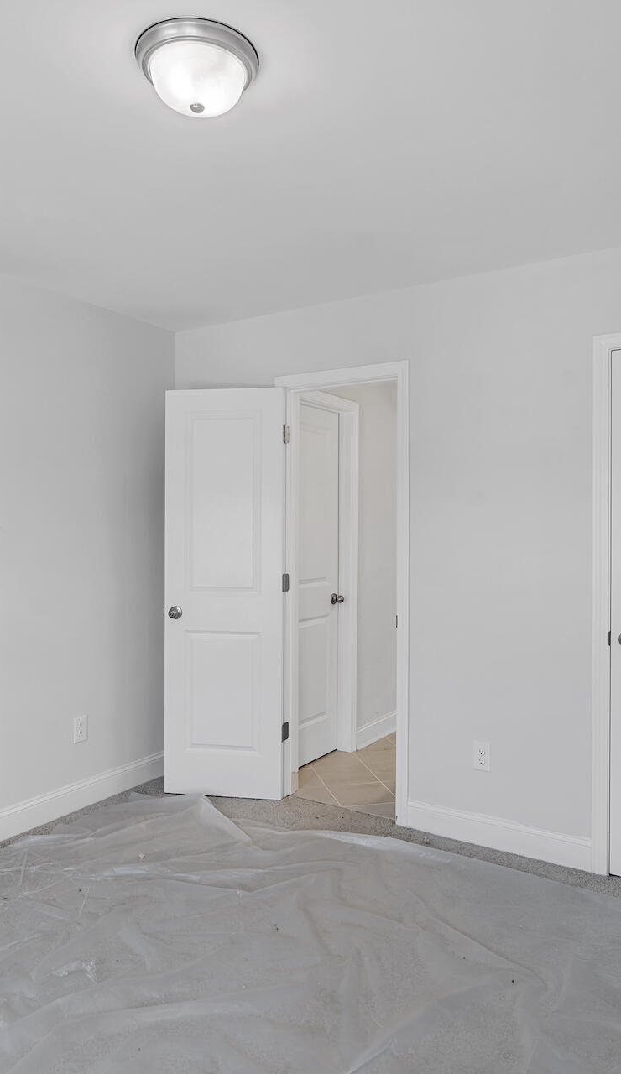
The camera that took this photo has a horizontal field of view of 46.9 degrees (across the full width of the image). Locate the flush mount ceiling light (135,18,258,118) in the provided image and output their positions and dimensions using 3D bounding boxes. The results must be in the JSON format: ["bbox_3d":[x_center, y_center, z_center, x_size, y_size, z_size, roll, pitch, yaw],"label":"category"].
[{"bbox_3d":[-0.264,-1.057,1.687,0.290,0.125,0.290,0,0,0],"label":"flush mount ceiling light"}]

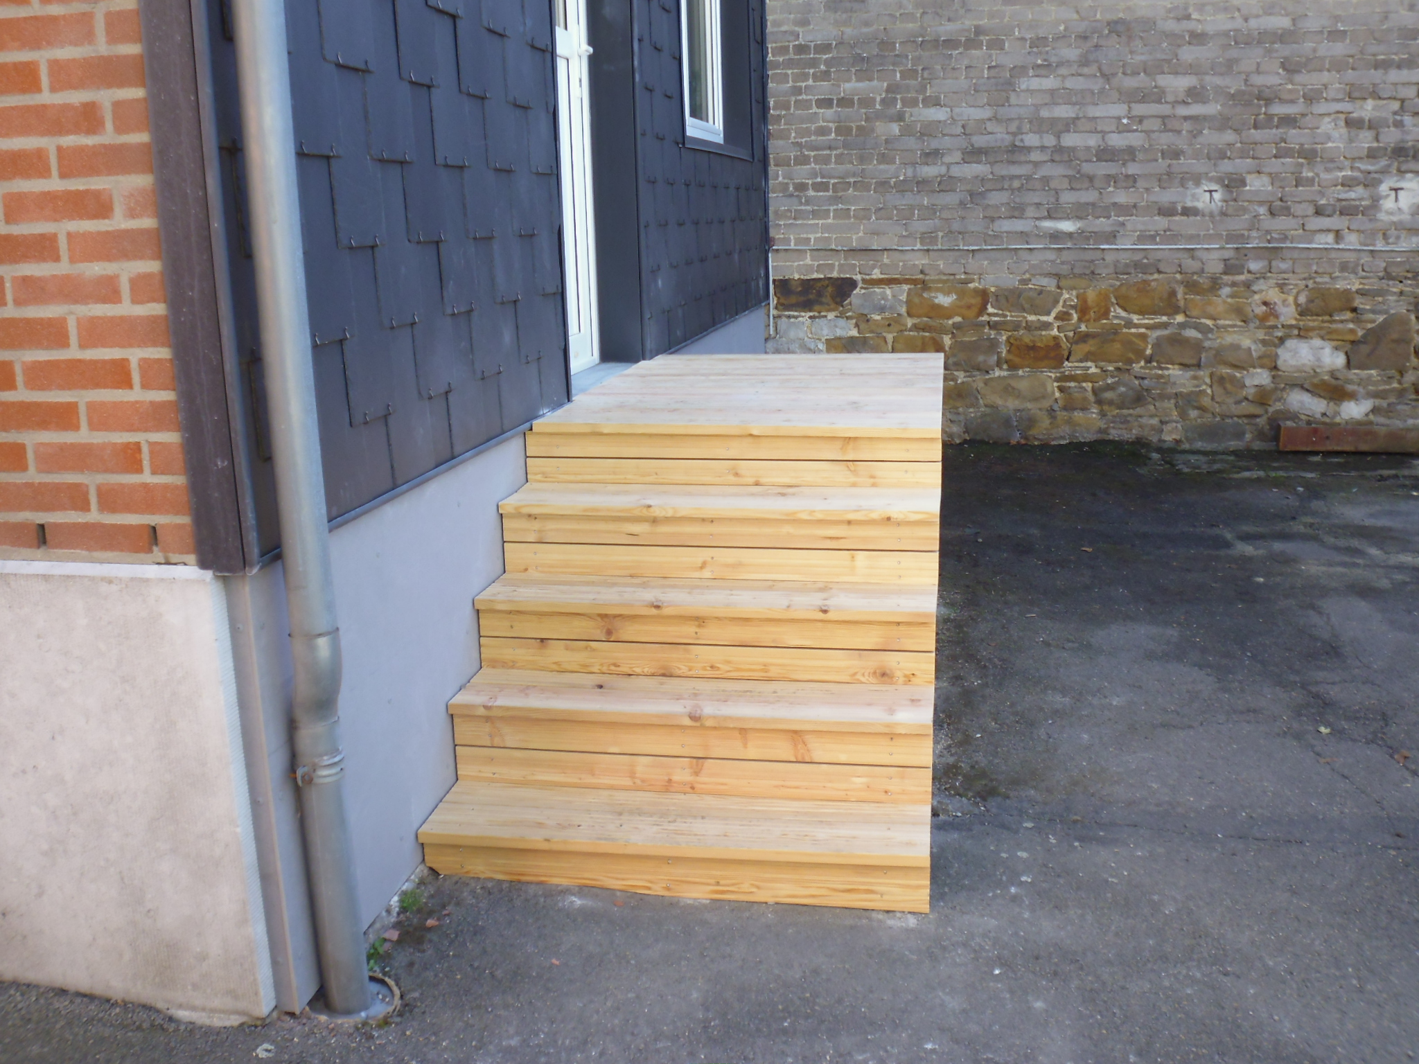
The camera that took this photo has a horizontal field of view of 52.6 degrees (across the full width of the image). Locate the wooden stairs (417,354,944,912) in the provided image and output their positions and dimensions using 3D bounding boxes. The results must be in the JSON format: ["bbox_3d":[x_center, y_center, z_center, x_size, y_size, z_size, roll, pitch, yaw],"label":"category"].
[{"bbox_3d":[0.130,0.049,4.233,1.084,0.878,2.782,1,13,9],"label":"wooden stairs"}]

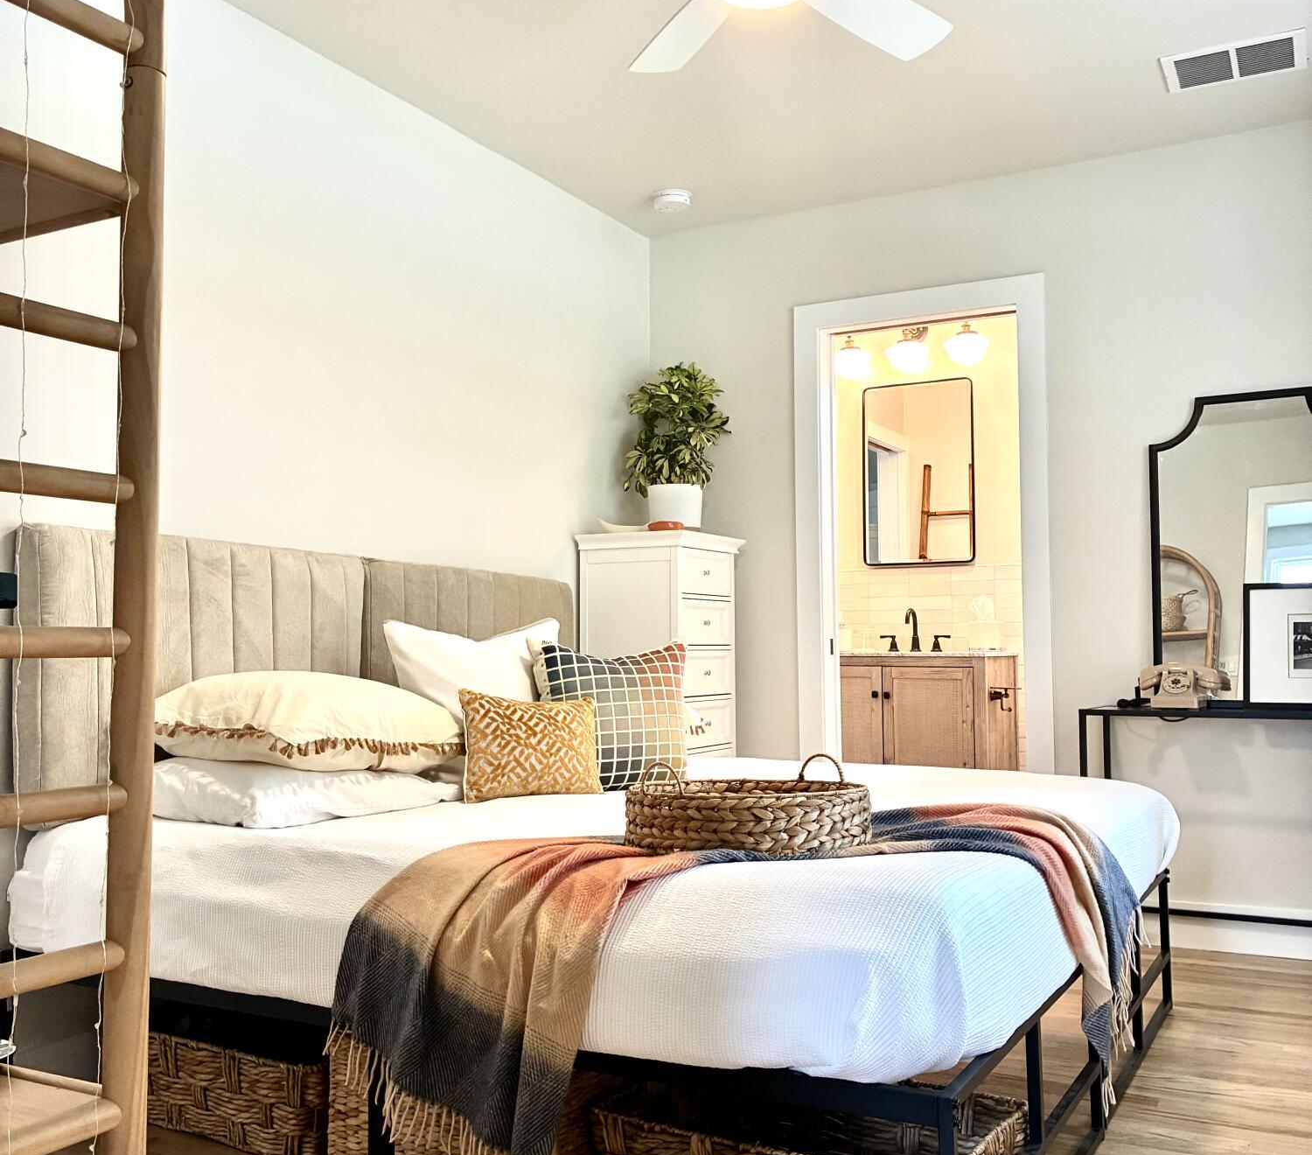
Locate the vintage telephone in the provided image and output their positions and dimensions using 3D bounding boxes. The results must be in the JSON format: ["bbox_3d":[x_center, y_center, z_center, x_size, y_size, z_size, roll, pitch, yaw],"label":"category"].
[{"bbox_3d":[1.512,0.310,3.797,0.220,0.138,0.170,-2,-4,29],"label":"vintage telephone"}]

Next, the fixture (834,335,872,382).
[{"bbox_3d":[0.935,-1.047,6.311,0.190,0.200,0.190,0,-3,0],"label":"fixture"}]

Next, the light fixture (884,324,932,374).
[{"bbox_3d":[1.185,-1.063,6.175,0.190,0.205,0.190,-2,-4,29],"label":"light fixture"}]

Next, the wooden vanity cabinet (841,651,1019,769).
[{"bbox_3d":[1.118,0.796,5.938,0.915,0.892,0.560,-2,-4,29],"label":"wooden vanity cabinet"}]

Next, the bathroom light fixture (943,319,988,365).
[{"bbox_3d":[1.429,-1.074,6.040,0.190,0.200,0.190,-2,-4,29],"label":"bathroom light fixture"}]

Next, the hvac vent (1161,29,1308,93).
[{"bbox_3d":[1.576,-1.391,3.577,0.355,0.020,0.260,-2,-4,29],"label":"hvac vent"}]

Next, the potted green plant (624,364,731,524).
[{"bbox_3d":[0.070,-0.443,4.625,0.370,0.620,0.370,0,-3,0],"label":"potted green plant"}]

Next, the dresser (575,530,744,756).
[{"bbox_3d":[0.027,0.520,4.585,0.420,1.306,0.505,-2,-4,29],"label":"dresser"}]

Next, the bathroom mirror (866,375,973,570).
[{"bbox_3d":[1.246,-0.503,6.238,0.555,0.905,0.030,-2,-4,29],"label":"bathroom mirror"}]

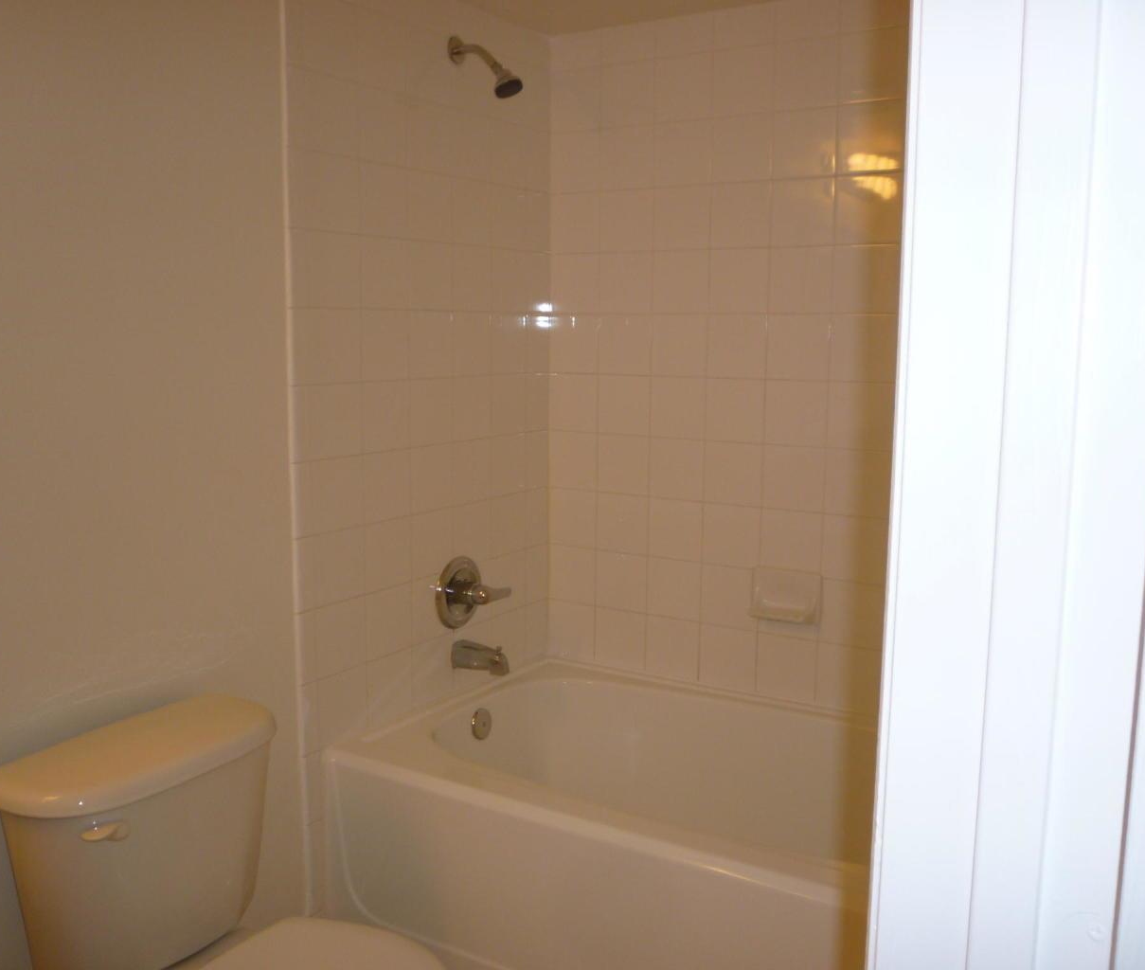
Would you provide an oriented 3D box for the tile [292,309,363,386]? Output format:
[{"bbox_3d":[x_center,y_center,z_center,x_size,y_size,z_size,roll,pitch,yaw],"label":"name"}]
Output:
[{"bbox_3d":[-0.498,-0.282,2.197,0.008,0.152,0.190,5,9,32],"label":"tile"}]

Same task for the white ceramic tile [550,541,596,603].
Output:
[{"bbox_3d":[0.002,0.238,2.918,0.150,0.149,0.010,6,10,32],"label":"white ceramic tile"}]

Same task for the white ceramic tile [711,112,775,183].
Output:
[{"bbox_3d":[0.399,-0.787,2.536,0.152,0.152,0.009,6,10,32],"label":"white ceramic tile"}]

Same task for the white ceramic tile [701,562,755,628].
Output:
[{"bbox_3d":[0.393,0.277,2.698,0.152,0.152,0.009,5,9,32],"label":"white ceramic tile"}]

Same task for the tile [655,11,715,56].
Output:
[{"bbox_3d":[0.271,-1.065,2.562,0.151,0.081,0.010,6,10,32],"label":"tile"}]

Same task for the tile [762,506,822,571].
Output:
[{"bbox_3d":[0.523,0.136,2.589,0.152,0.152,0.008,5,9,32],"label":"tile"}]

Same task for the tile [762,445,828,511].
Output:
[{"bbox_3d":[0.525,-0.015,2.574,0.152,0.152,0.009,5,9,32],"label":"tile"}]

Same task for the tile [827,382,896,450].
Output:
[{"bbox_3d":[0.654,-0.155,2.457,0.151,0.151,0.010,5,9,32],"label":"tile"}]

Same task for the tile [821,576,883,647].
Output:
[{"bbox_3d":[0.650,0.300,2.519,0.151,0.151,0.010,5,9,32],"label":"tile"}]

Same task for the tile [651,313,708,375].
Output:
[{"bbox_3d":[0.266,-0.343,2.666,0.151,0.151,0.010,6,10,32],"label":"tile"}]

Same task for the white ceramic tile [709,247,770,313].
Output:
[{"bbox_3d":[0.397,-0.484,2.584,0.152,0.152,0.008,5,9,32],"label":"white ceramic tile"}]

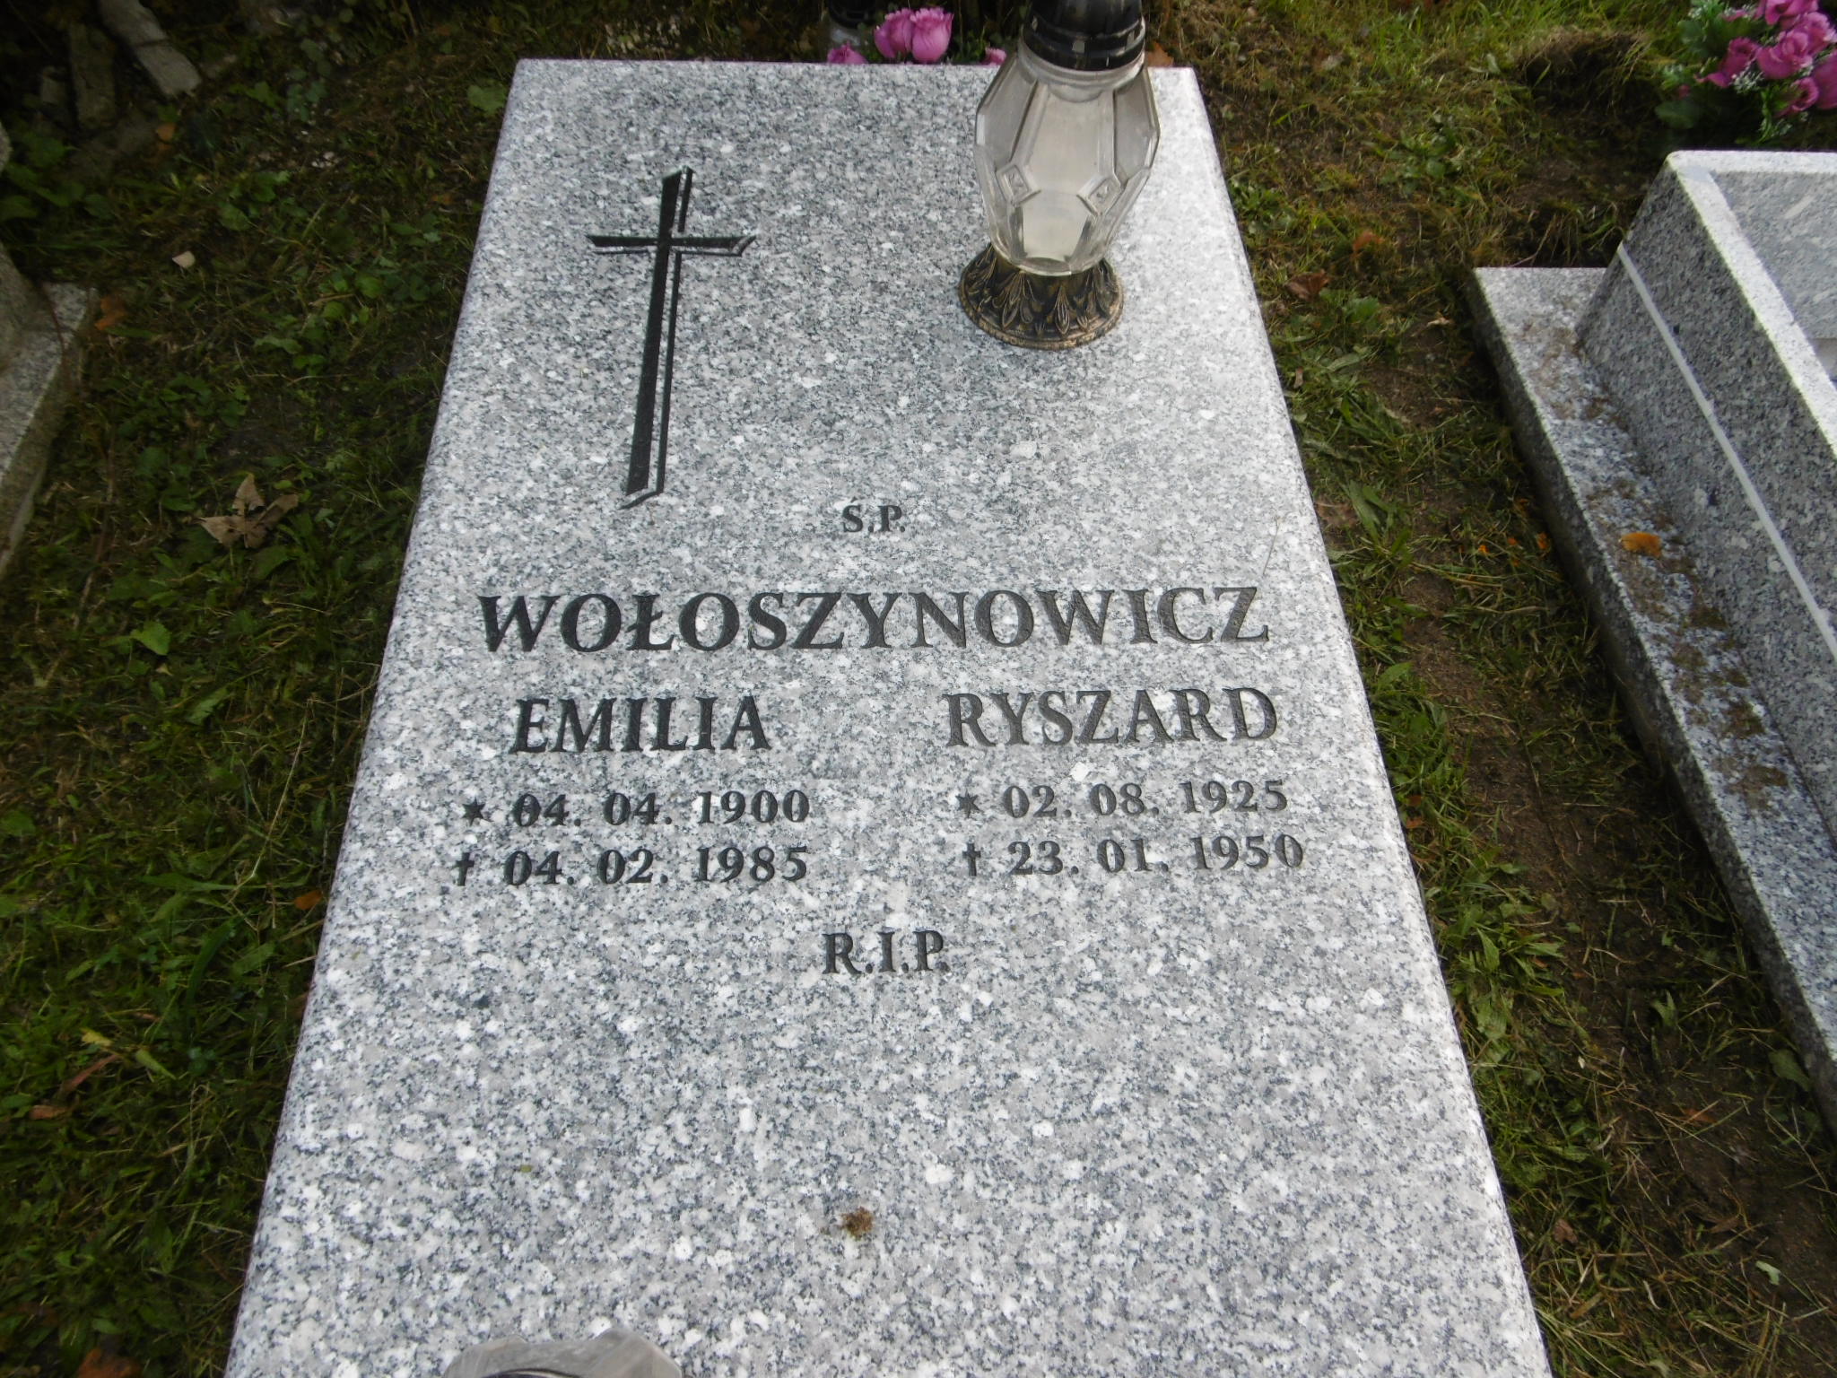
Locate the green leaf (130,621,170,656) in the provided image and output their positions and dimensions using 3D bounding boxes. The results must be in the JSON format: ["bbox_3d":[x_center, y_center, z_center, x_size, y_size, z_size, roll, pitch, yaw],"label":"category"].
[{"bbox_3d":[-0.861,-0.057,1.427,0.039,0.014,0.041,-1,57,-3],"label":"green leaf"}]

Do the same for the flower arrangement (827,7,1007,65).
[{"bbox_3d":[-0.003,-0.815,1.695,0.260,0.190,0.200,-1,57,-3],"label":"flower arrangement"}]

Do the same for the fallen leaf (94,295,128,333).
[{"bbox_3d":[-1.079,-0.503,1.703,0.036,0.015,0.064,16,57,8],"label":"fallen leaf"}]

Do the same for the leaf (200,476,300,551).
[{"bbox_3d":[-0.796,-0.208,1.518,0.108,0.030,0.095,-1,57,-3],"label":"leaf"}]

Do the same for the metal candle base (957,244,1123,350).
[{"bbox_3d":[0.125,-0.418,1.259,0.166,0.064,0.166,-1,57,-3],"label":"metal candle base"}]

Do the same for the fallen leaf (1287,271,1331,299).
[{"bbox_3d":[0.559,-0.579,1.827,0.060,0.022,0.052,-1,57,-3],"label":"fallen leaf"}]

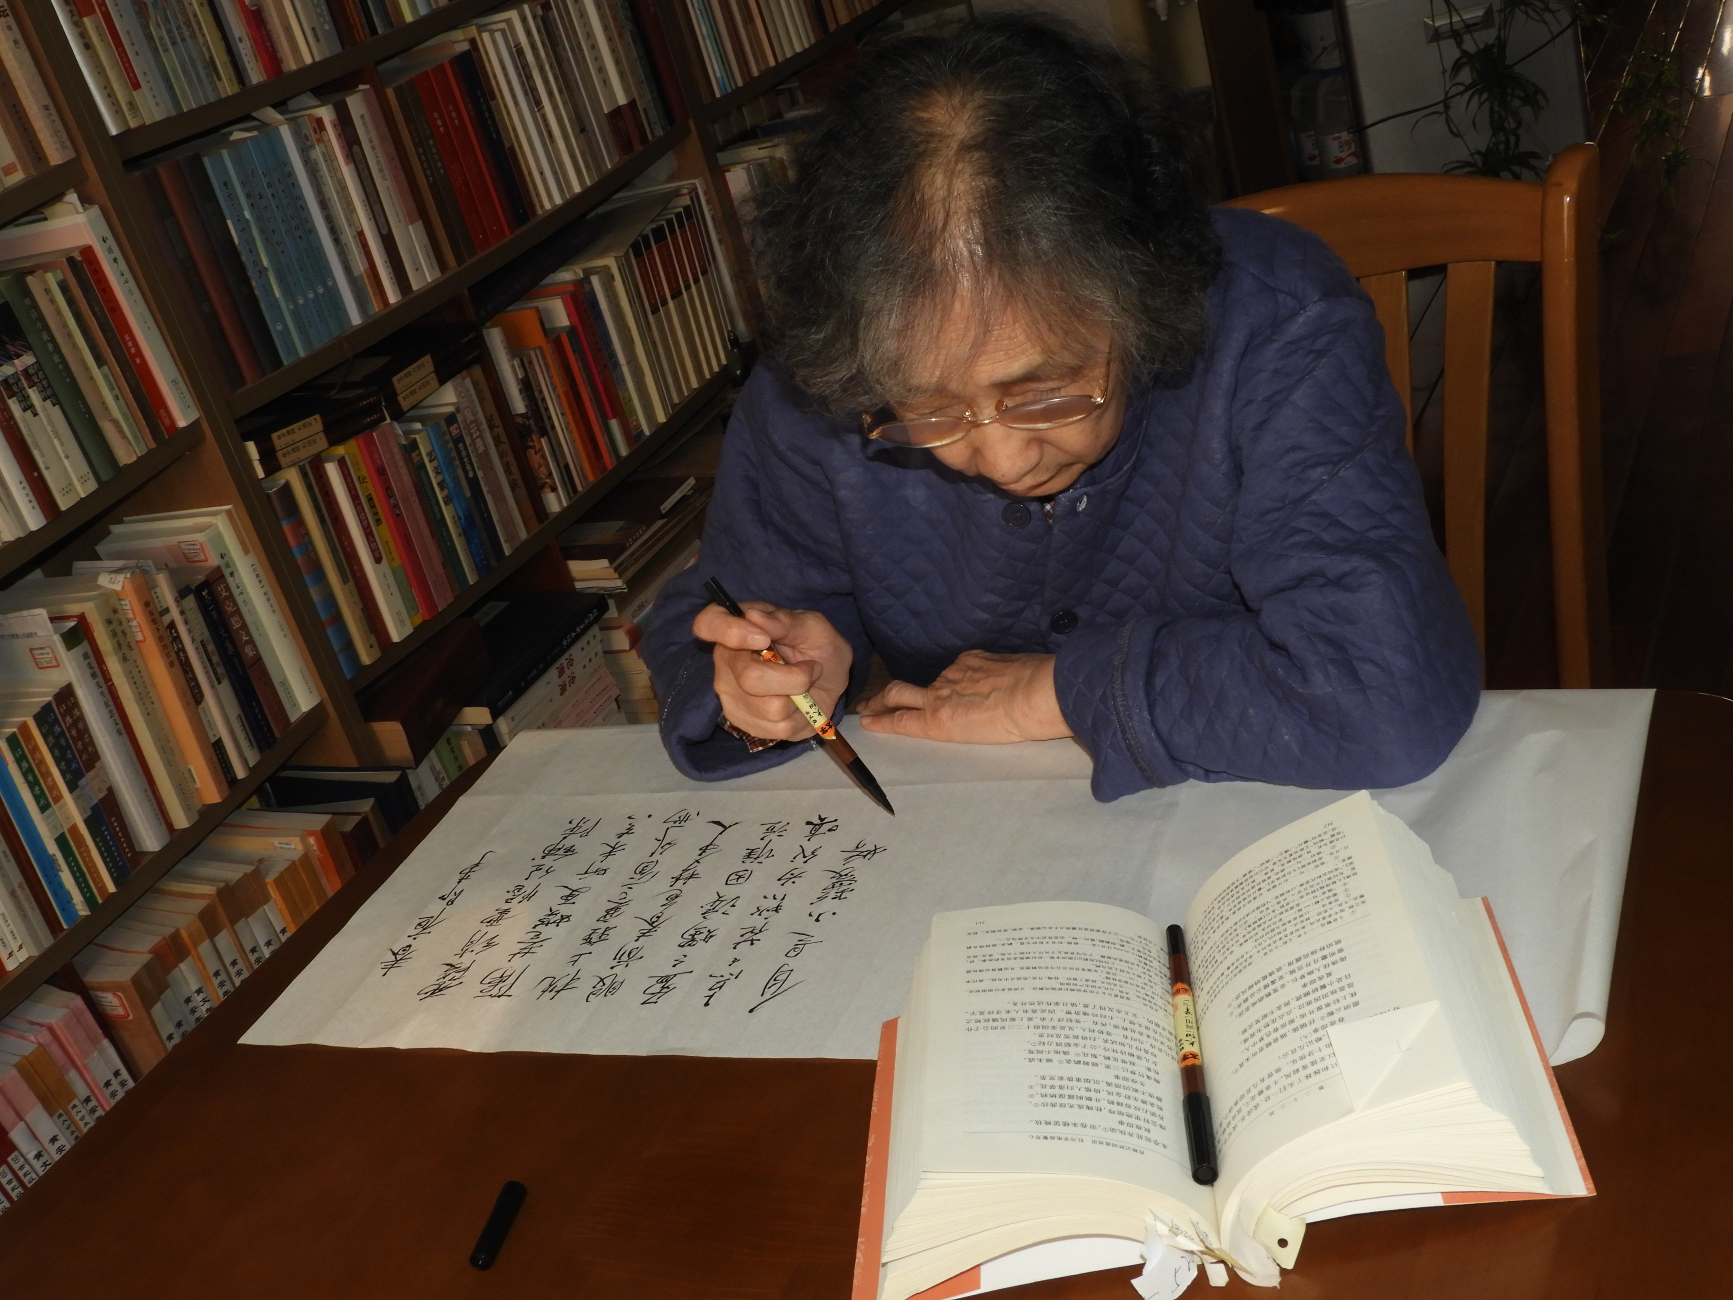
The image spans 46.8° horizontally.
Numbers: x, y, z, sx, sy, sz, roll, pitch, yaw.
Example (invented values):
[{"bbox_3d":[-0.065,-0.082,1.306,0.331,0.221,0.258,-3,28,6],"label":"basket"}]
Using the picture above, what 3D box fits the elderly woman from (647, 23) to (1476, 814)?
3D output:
[{"bbox_3d":[0.176,0.191,1.318,0.560,1.150,0.580,-7,26,22],"label":"elderly woman"}]

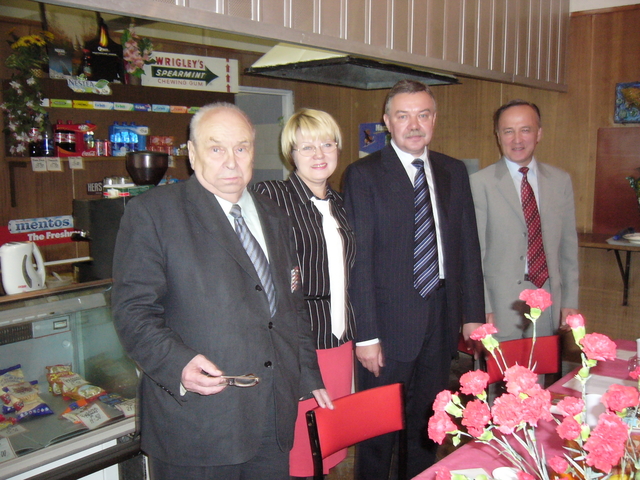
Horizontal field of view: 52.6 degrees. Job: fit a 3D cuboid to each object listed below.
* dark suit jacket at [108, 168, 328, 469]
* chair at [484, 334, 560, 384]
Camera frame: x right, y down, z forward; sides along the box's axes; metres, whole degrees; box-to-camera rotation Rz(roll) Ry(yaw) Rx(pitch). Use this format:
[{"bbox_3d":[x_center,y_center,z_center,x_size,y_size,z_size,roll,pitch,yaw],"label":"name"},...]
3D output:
[{"bbox_3d":[-0.271,0.210,1.712,0.570,0.750,0.400,-7,10,-40],"label":"dark suit jacket"},{"bbox_3d":[0.925,0.840,2.538,0.400,0.810,0.480,-3,8,-21],"label":"chair"}]

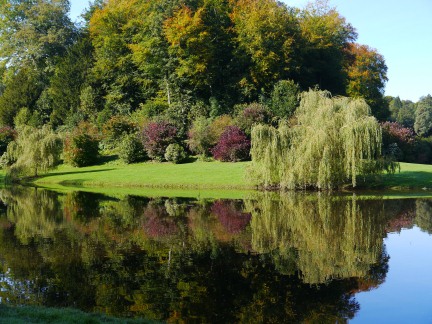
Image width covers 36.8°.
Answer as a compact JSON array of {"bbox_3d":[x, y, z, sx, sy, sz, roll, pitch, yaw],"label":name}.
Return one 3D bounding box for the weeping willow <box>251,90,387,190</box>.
[{"bbox_3d":[7.656,-1.627,48.000,10.360,7.320,9.000,0,0,0],"label":"weeping willow"}]

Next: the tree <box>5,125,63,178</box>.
[{"bbox_3d":[-17.578,-1.011,62.500,5.590,5.200,5.200,0,0,0],"label":"tree"}]

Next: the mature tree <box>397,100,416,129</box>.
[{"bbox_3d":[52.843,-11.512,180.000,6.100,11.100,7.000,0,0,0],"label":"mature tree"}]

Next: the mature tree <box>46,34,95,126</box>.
[{"bbox_3d":[-18.835,-10.162,84.000,6.210,12.690,6.500,0,0,0],"label":"mature tree"}]

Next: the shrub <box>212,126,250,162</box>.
[{"bbox_3d":[1.553,-1.753,65.000,3.810,3.610,3.700,0,0,0],"label":"shrub"}]

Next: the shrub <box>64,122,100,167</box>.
[{"bbox_3d":[-14.401,-1.888,70.000,3.880,4.750,3.800,0,0,0],"label":"shrub"}]

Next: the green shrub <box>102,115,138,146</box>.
[{"bbox_3d":[-10.930,-3.341,73.500,3.850,4.080,3.800,0,0,0],"label":"green shrub"}]

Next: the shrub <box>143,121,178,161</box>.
[{"bbox_3d":[-5.773,-2.184,67.500,3.740,4.260,3.800,0,0,0],"label":"shrub"}]

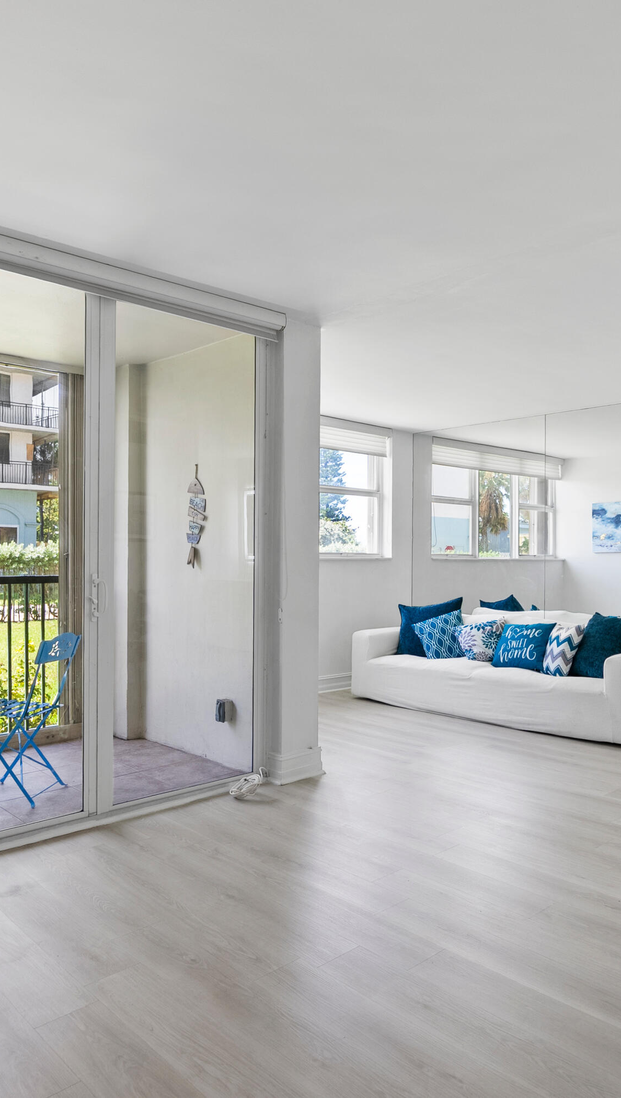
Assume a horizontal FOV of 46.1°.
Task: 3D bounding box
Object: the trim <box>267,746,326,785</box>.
[{"bbox_3d":[-0.080,1.179,4.042,0.310,0.165,0.150,0,0,-42],"label":"trim"}]

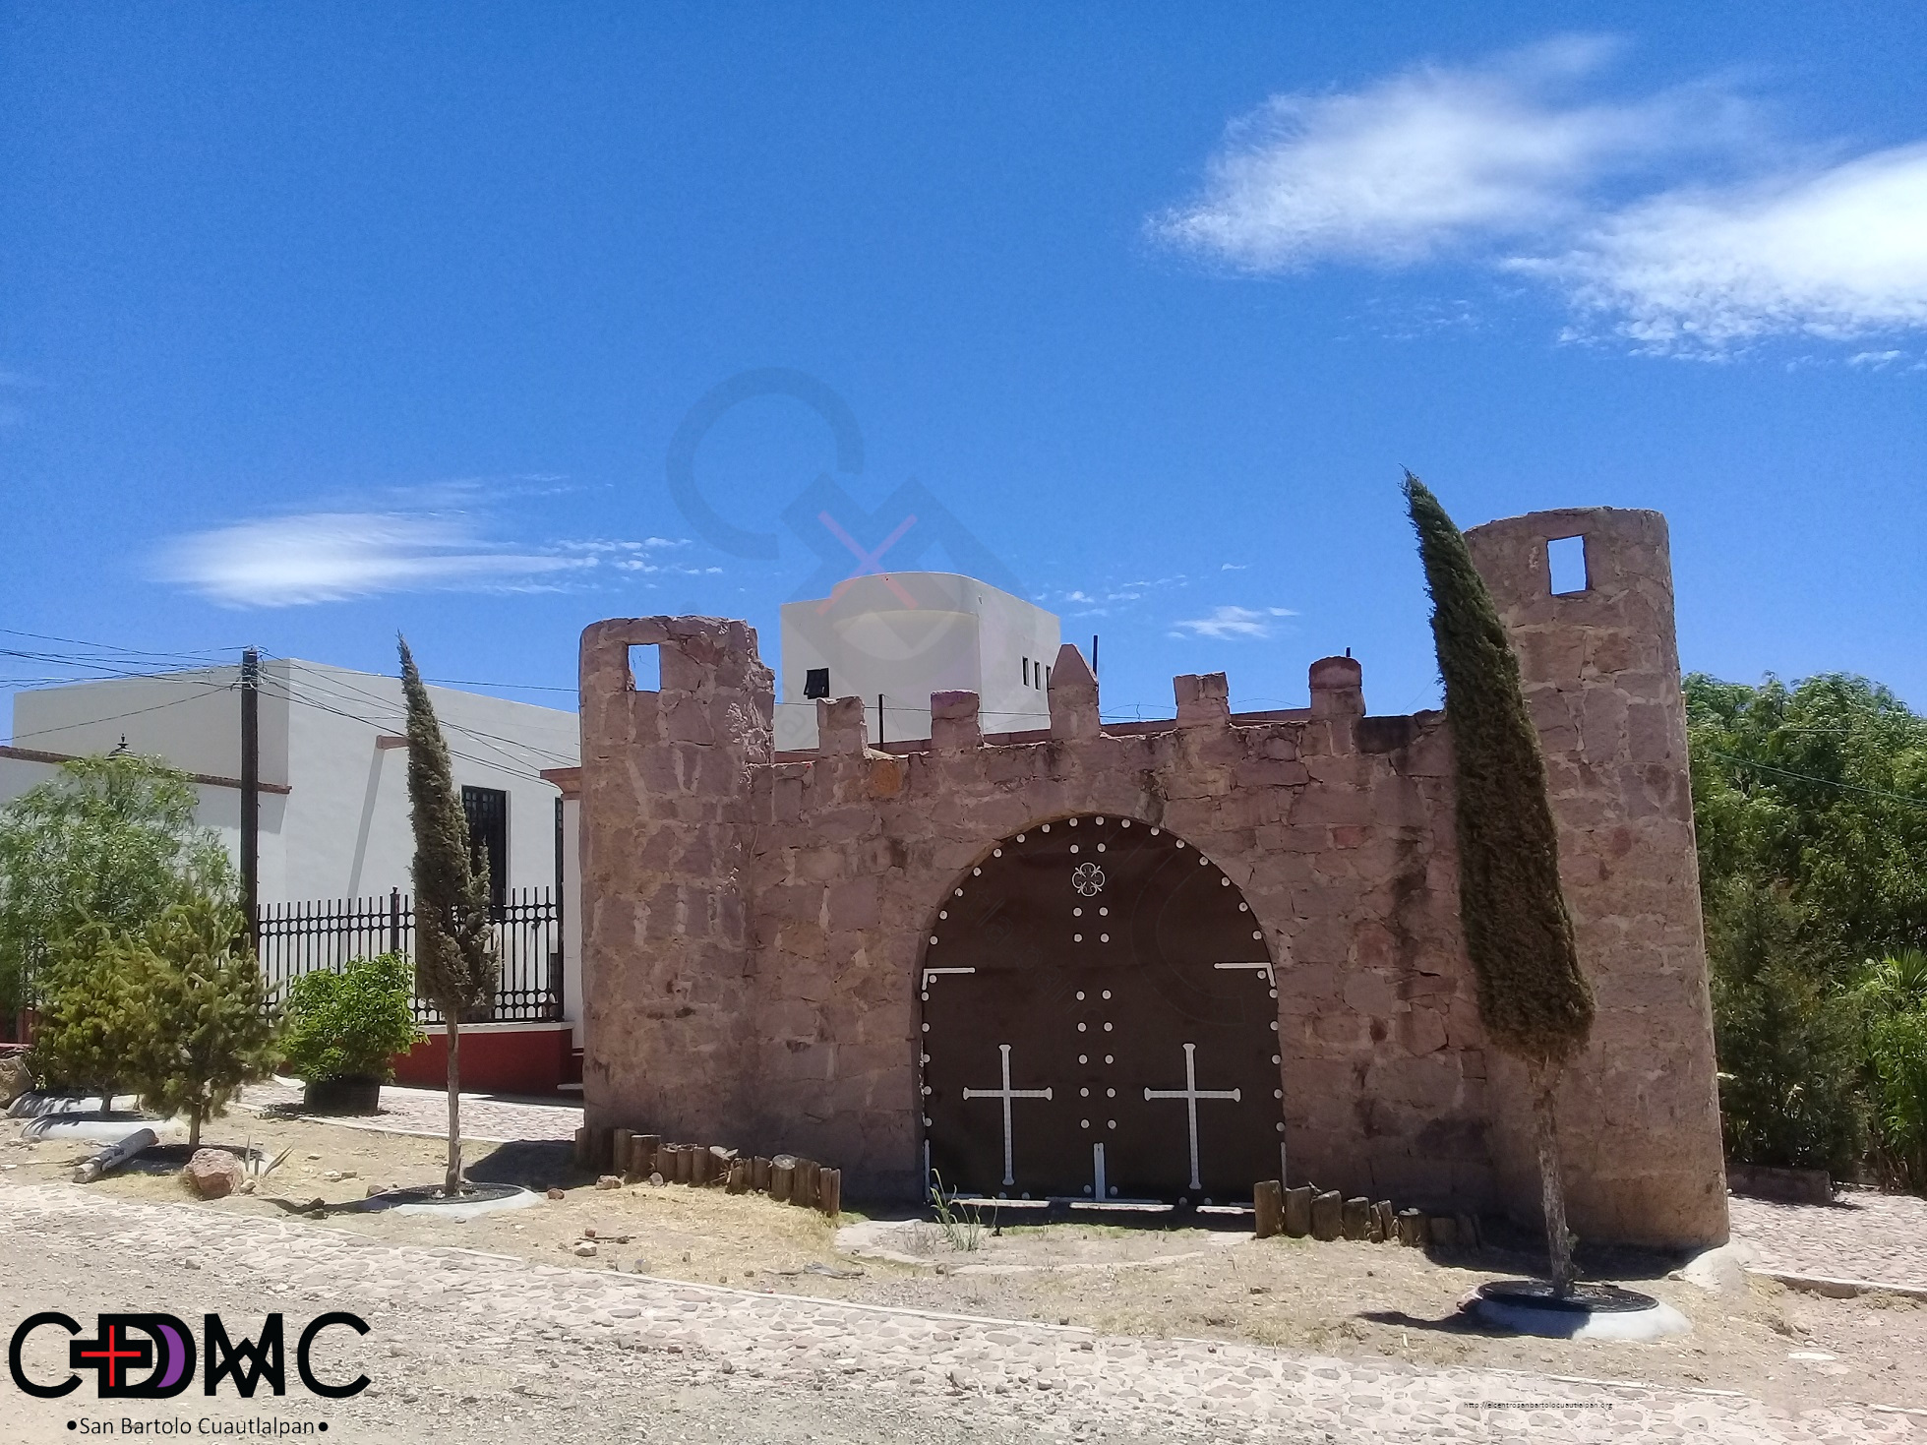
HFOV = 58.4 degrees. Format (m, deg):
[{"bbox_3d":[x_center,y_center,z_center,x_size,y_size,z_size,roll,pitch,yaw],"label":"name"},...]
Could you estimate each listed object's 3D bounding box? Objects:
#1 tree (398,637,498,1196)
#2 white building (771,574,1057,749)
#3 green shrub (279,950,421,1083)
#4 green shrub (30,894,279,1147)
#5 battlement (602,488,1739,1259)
[{"bbox_3d":[-3.314,1.218,11.100,0.612,3.572,0.582,0,-6,-17],"label":"tree"},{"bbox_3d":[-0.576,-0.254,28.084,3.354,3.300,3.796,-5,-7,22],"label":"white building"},{"bbox_3d":[-5.566,2.696,15.700,1.226,1.177,1.226,0,-7,-19],"label":"green shrub"},{"bbox_3d":[-6.204,2.290,13.300,1.734,1.914,1.560,1,-7,-25],"label":"green shrub"},{"bbox_3d":[0.637,1.015,10.761,7.186,4.037,1.114,-5,-7,22],"label":"battlement"}]

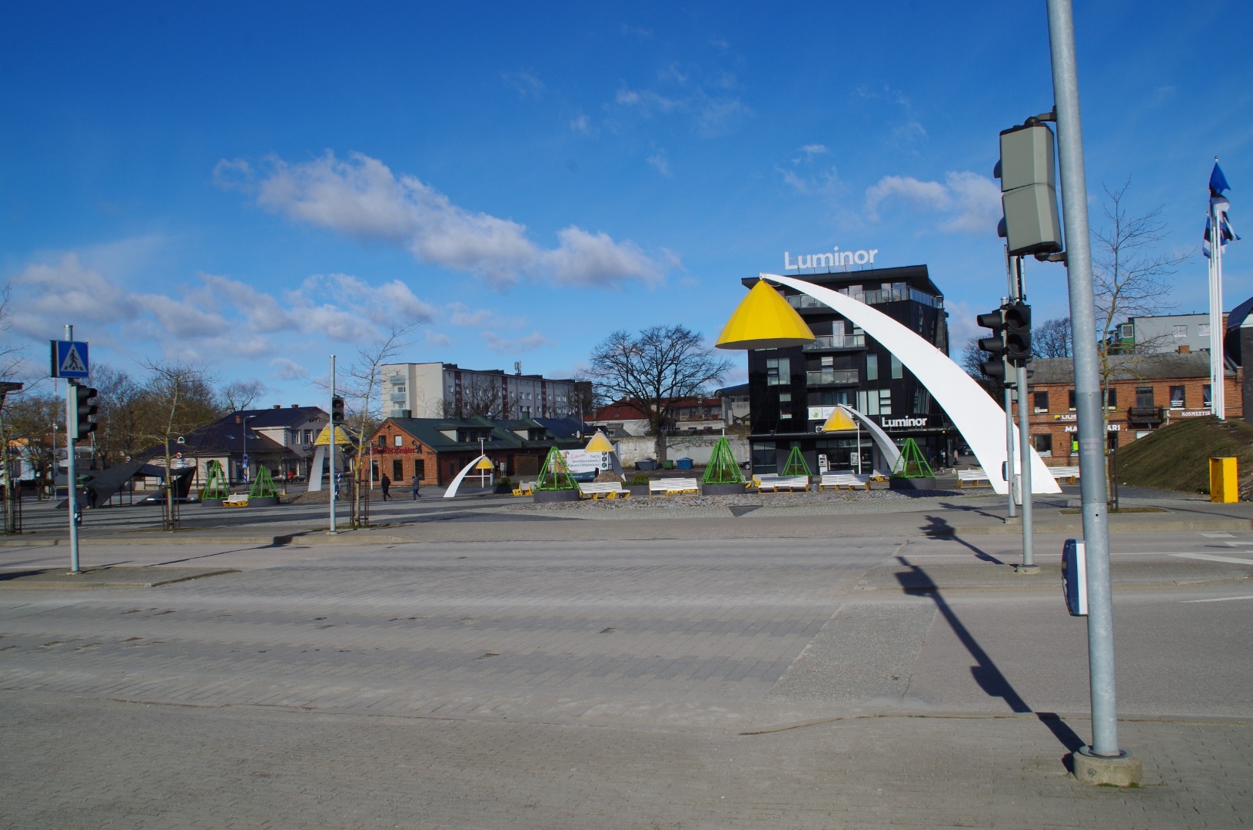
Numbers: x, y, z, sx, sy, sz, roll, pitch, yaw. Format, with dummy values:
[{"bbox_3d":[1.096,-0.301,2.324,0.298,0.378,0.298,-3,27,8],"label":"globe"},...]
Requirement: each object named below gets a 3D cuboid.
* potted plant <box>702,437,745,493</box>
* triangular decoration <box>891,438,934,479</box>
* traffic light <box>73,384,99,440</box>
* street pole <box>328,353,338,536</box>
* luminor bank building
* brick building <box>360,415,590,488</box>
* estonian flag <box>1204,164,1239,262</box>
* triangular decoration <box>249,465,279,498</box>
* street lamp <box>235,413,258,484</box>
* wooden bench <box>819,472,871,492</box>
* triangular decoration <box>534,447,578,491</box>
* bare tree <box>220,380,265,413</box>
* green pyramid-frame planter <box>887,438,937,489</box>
[{"bbox_3d":[4.747,2.471,45.700,2.100,2.850,2.100,-2,0,0],"label":"potted plant"},{"bbox_3d":[13.190,2.029,43.200,2.050,1.950,2.050,-2,0,0],"label":"triangular decoration"},{"bbox_3d":[-8.493,-0.038,14.700,0.340,0.880,0.300,-2,0,8],"label":"traffic light"},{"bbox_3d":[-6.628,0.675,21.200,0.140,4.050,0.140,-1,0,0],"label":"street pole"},{"bbox_3d":[21.000,-3.700,89.900,16.000,17.300,16.000,-2,-1,22],"label":"luminor bank building"},{"bbox_3d":[-14.900,3.350,93.000,9.200,6.100,25.000,-2,-1,24],"label":"brick building"},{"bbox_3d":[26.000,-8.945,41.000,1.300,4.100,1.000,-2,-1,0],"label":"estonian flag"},{"bbox_3d":[-25.871,4.792,67.000,2.150,2.250,2.150,-2,-1,0],"label":"triangular decoration"},{"bbox_3d":[-32.150,3.132,80.000,1.050,6.000,0.250,-2,0,6],"label":"street lamp"},{"bbox_3d":[10.312,3.181,44.300,2.350,0.790,0.750,-2,0,16],"label":"wooden bench"},{"bbox_3d":[-3.320,2.572,44.800,2.100,2.100,2.100,-2,0,0],"label":"triangular decoration"},{"bbox_3d":[-49.974,1.465,122.000,6.000,12.300,6.000,-2,-1,0],"label":"bare tree"},{"bbox_3d":[14.500,2.504,47.500,2.350,2.650,2.350,-2,-1,0],"label":"green pyramid-frame planter"}]

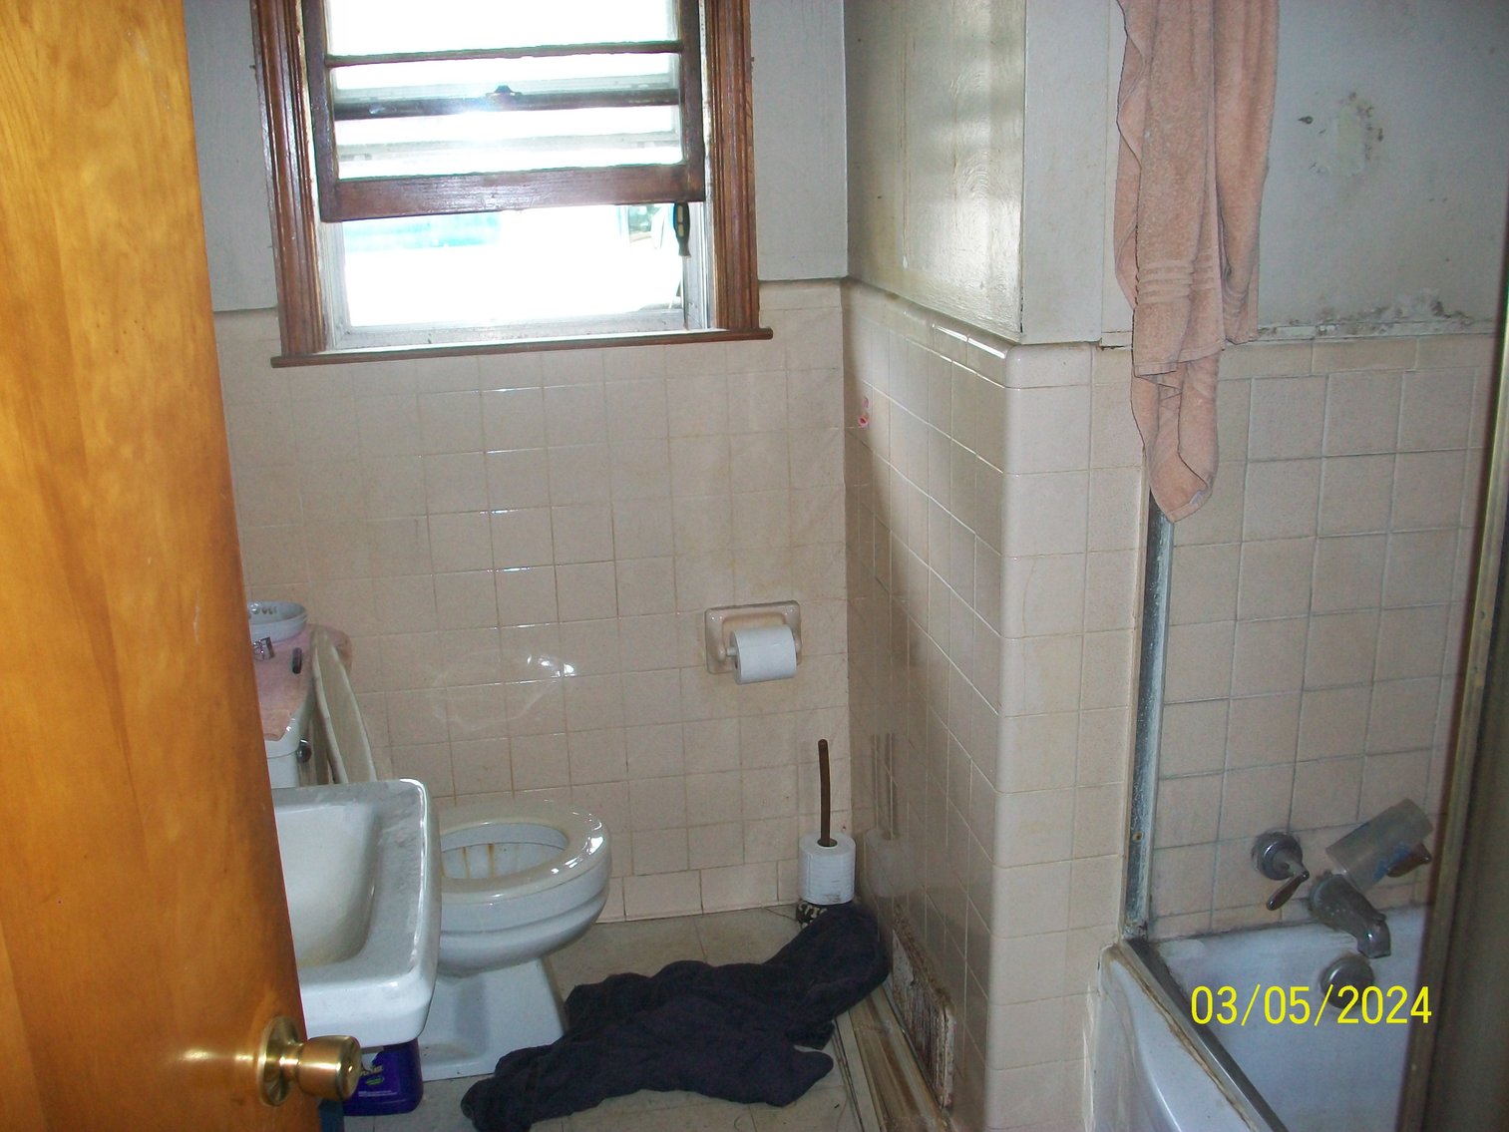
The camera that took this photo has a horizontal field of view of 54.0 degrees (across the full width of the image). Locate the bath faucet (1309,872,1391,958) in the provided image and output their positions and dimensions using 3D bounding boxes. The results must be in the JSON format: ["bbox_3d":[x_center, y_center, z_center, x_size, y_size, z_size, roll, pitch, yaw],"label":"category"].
[{"bbox_3d":[0.846,0.501,2.084,0.070,0.078,0.126,-4,17,-9],"label":"bath faucet"}]

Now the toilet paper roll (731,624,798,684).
[{"bbox_3d":[0.017,0.162,2.733,0.105,0.100,0.100,-4,17,-9],"label":"toilet paper roll"}]

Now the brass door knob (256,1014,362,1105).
[{"bbox_3d":[-0.314,0.357,1.067,0.060,0.065,0.065,0,17,6],"label":"brass door knob"}]

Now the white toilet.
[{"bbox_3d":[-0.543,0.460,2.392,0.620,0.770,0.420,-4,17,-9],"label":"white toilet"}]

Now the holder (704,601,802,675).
[{"bbox_3d":[0.005,0.145,2.755,0.178,0.126,0.076,-4,17,-9],"label":"holder"}]

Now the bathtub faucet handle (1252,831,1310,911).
[{"bbox_3d":[0.744,0.425,2.069,0.088,0.092,0.077,-4,17,-9],"label":"bathtub faucet handle"}]

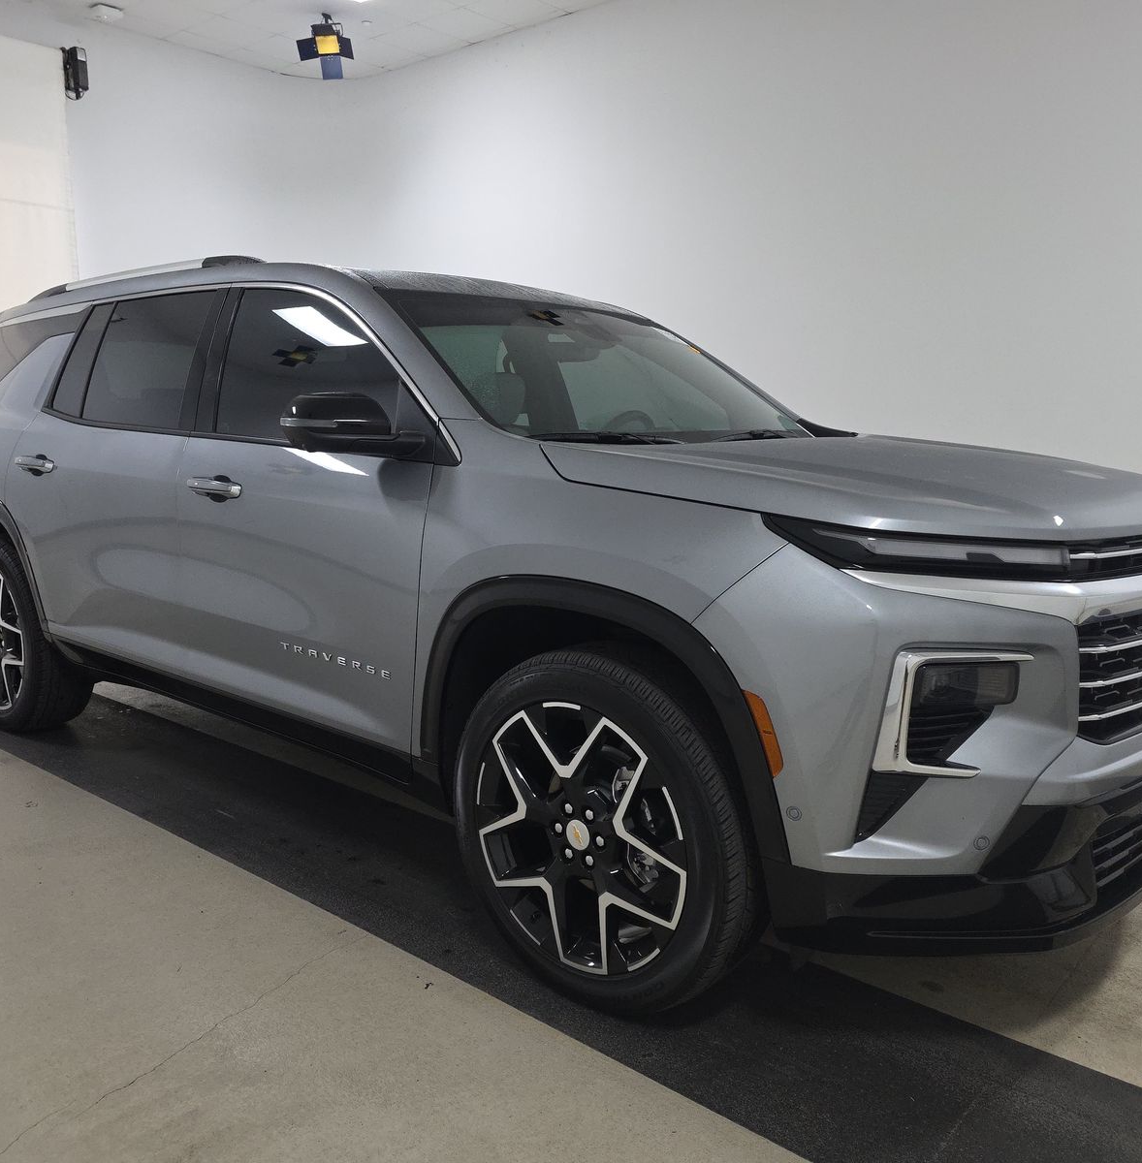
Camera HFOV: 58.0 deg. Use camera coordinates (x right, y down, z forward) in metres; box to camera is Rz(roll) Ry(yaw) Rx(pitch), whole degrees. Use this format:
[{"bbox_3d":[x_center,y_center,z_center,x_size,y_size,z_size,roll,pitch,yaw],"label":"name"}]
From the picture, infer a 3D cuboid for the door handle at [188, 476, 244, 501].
[{"bbox_3d":[-1.036,-0.272,3.011,0.220,0.070,0.052,8,11,39],"label":"door handle"}]

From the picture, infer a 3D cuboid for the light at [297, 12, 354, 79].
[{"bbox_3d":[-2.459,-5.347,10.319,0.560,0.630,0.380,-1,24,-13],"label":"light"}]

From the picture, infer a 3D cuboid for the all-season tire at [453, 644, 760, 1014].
[{"bbox_3d":[0.079,0.548,2.350,0.804,0.804,0.262,8,12,40],"label":"all-season tire"}]

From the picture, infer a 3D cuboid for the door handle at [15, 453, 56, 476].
[{"bbox_3d":[-1.945,-0.425,3.752,0.220,0.070,0.052,8,11,39],"label":"door handle"}]

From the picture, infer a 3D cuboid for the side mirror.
[{"bbox_3d":[-0.530,-0.388,2.504,0.240,0.148,0.265,8,11,39],"label":"side mirror"}]

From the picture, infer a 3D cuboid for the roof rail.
[{"bbox_3d":[-1.607,-1.092,3.769,1.640,0.070,0.060,9,12,39],"label":"roof rail"}]

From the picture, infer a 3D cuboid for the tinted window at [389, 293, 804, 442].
[{"bbox_3d":[0.149,-0.649,3.250,1.560,0.104,0.877,-10,50,-50],"label":"tinted window"}]

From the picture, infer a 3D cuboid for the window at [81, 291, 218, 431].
[{"bbox_3d":[-1.392,-0.735,3.438,0.736,0.471,0.045,8,-10,39],"label":"window"}]

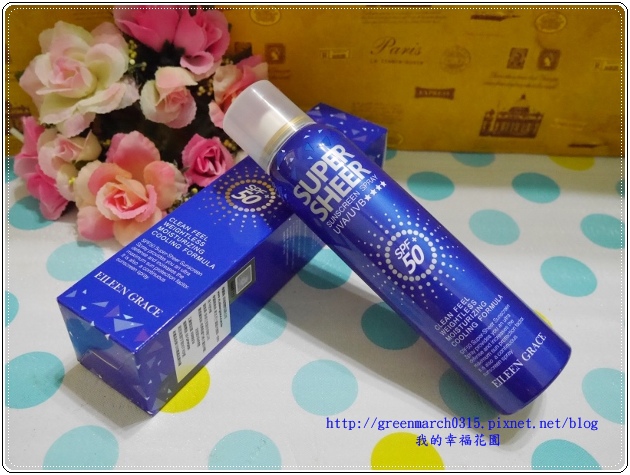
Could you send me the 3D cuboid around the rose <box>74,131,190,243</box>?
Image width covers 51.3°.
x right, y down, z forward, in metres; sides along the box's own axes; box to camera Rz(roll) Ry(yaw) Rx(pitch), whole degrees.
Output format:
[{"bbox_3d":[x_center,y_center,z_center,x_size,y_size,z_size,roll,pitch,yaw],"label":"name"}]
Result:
[{"bbox_3d":[-0.102,-0.027,0.362,0.063,0.060,0.040,-10,8,-12],"label":"rose"}]

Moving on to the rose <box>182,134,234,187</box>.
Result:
[{"bbox_3d":[-0.060,-0.043,0.372,0.031,0.031,0.028,-7,7,-9],"label":"rose"}]

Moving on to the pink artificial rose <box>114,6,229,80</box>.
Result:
[{"bbox_3d":[-0.078,-0.108,0.356,0.058,0.042,0.045,-16,88,-18],"label":"pink artificial rose"}]

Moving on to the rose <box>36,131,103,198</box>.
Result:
[{"bbox_3d":[-0.140,-0.041,0.376,0.037,0.041,0.032,-4,0,-6],"label":"rose"}]

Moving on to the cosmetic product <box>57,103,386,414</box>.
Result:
[{"bbox_3d":[-0.036,-0.001,0.355,0.049,0.047,0.200,27,49,24],"label":"cosmetic product"}]

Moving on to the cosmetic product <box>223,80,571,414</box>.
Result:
[{"bbox_3d":[0.030,-0.004,0.312,0.199,0.044,0.044,44,89,8],"label":"cosmetic product"}]

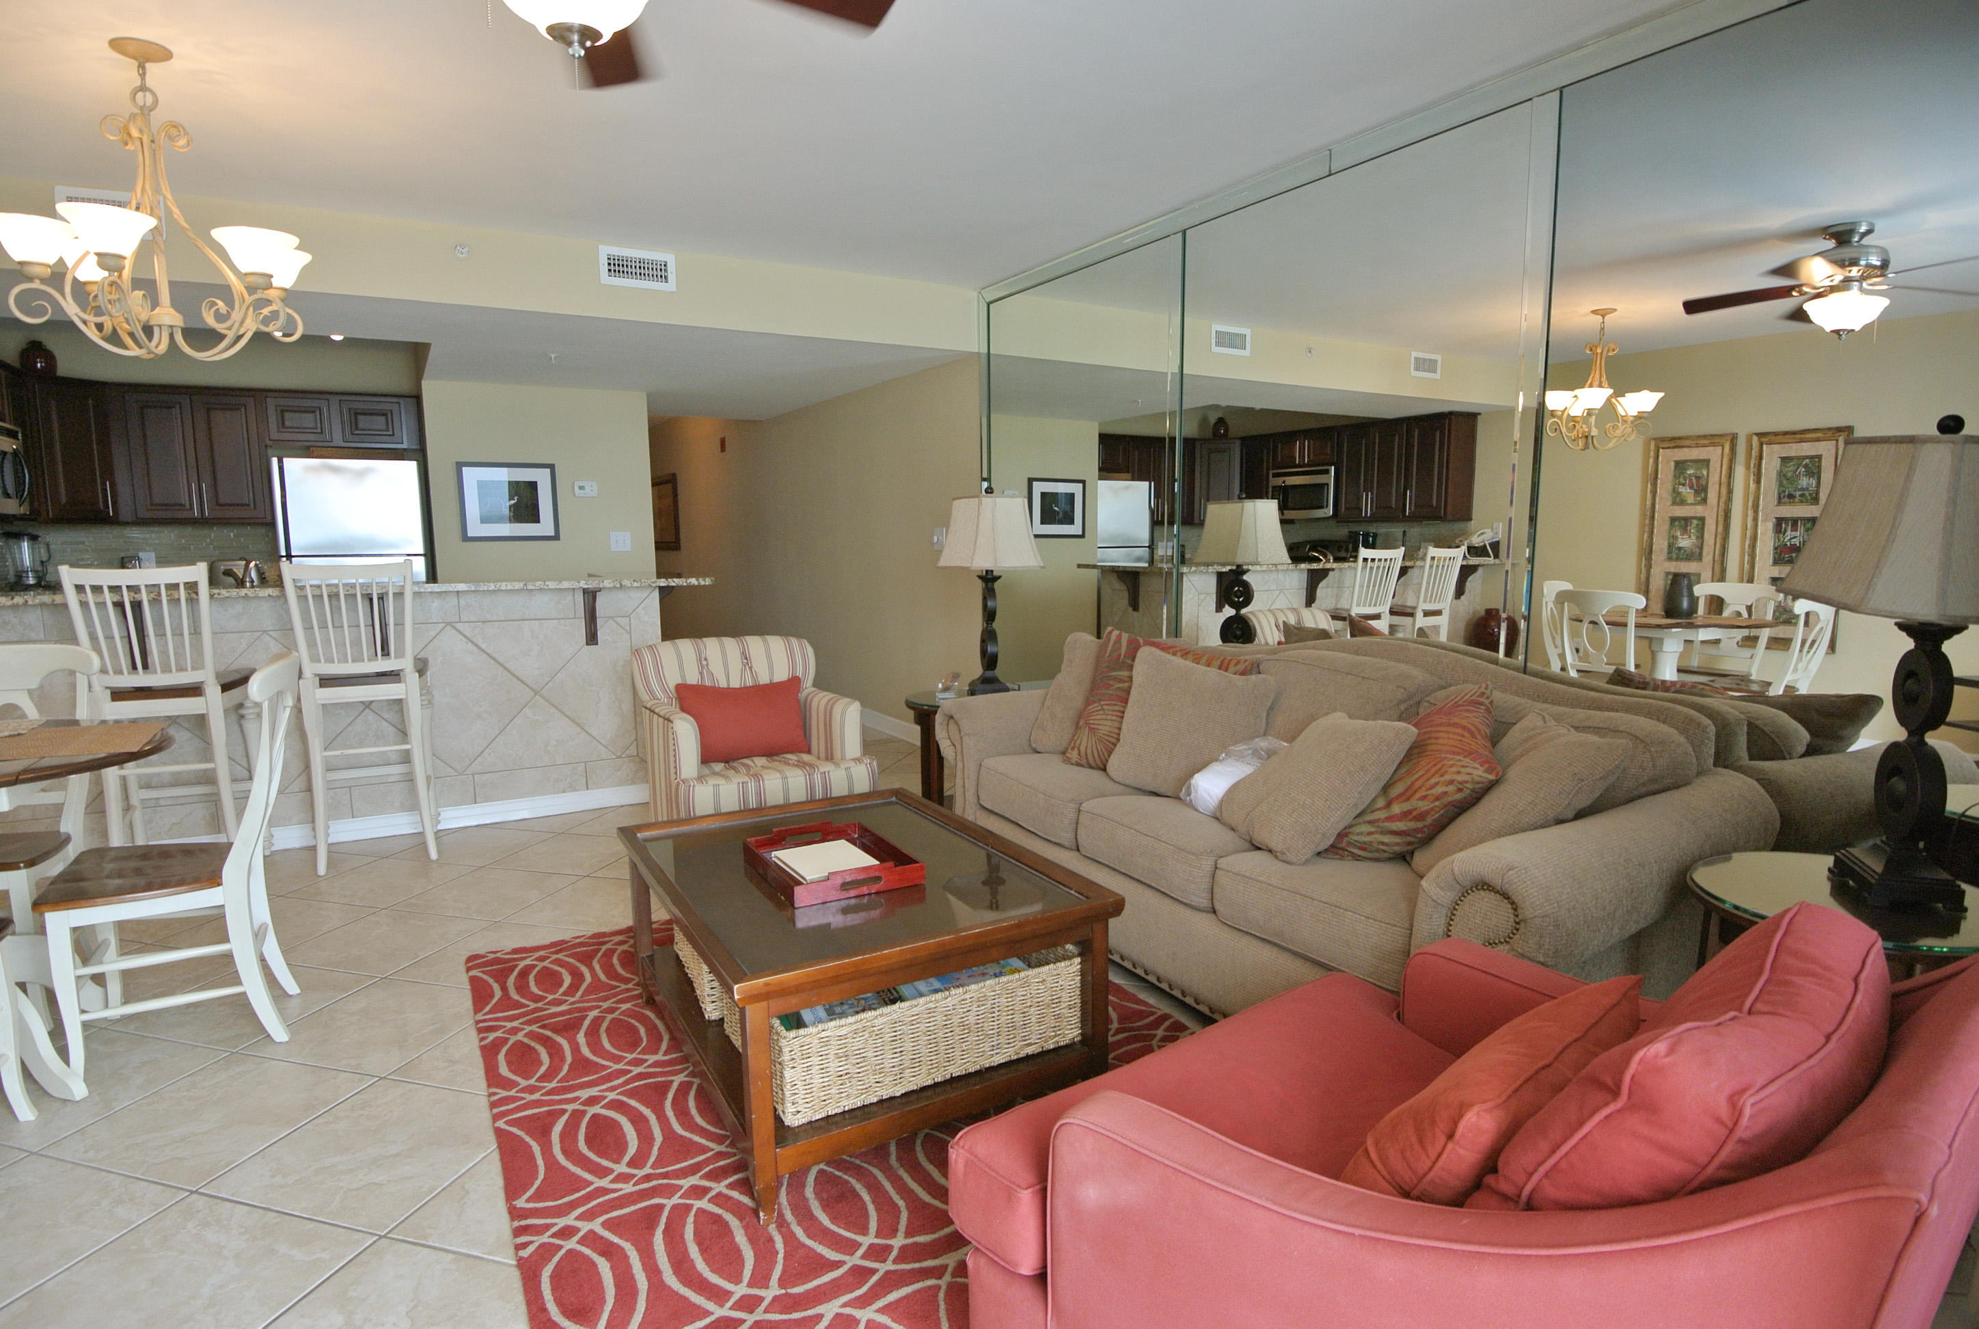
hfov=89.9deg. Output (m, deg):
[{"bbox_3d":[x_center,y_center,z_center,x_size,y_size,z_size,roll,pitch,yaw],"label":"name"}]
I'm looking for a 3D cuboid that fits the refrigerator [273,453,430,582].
[{"bbox_3d":[-3.955,-0.389,6.234,0.735,1.745,0.760,-4,8,-31],"label":"refrigerator"}]

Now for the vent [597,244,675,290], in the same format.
[{"bbox_3d":[-1.501,-1.696,4.248,0.315,0.155,0.020,-4,8,-31],"label":"vent"}]

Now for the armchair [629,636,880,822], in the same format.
[{"bbox_3d":[-0.938,0.342,3.889,0.770,0.880,0.800,-4,8,-31],"label":"armchair"}]

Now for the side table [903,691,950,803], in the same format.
[{"bbox_3d":[-0.073,0.435,4.124,0.560,0.635,0.560,-4,8,-31],"label":"side table"}]

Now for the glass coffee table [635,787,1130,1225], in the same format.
[{"bbox_3d":[-0.375,0.728,2.521,0.855,0.460,1.180,-4,8,-31],"label":"glass coffee table"}]

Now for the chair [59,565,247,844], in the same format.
[{"bbox_3d":[-2.935,0.230,3.586,0.440,1.185,0.580,-4,8,-31],"label":"chair"}]

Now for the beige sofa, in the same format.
[{"bbox_3d":[0.797,0.427,2.933,1.020,0.950,2.280,-4,8,-31],"label":"beige sofa"}]

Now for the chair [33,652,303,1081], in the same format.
[{"bbox_3d":[-2.064,0.483,2.546,0.520,0.945,0.455,-4,8,-27],"label":"chair"}]

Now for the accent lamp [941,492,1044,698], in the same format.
[{"bbox_3d":[0.000,-0.277,3.995,0.420,0.810,0.450,0,7,0],"label":"accent lamp"}]

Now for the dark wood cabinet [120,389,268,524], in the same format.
[{"bbox_3d":[-4.707,-1.238,5.966,0.660,0.760,0.330,-4,8,-31],"label":"dark wood cabinet"}]

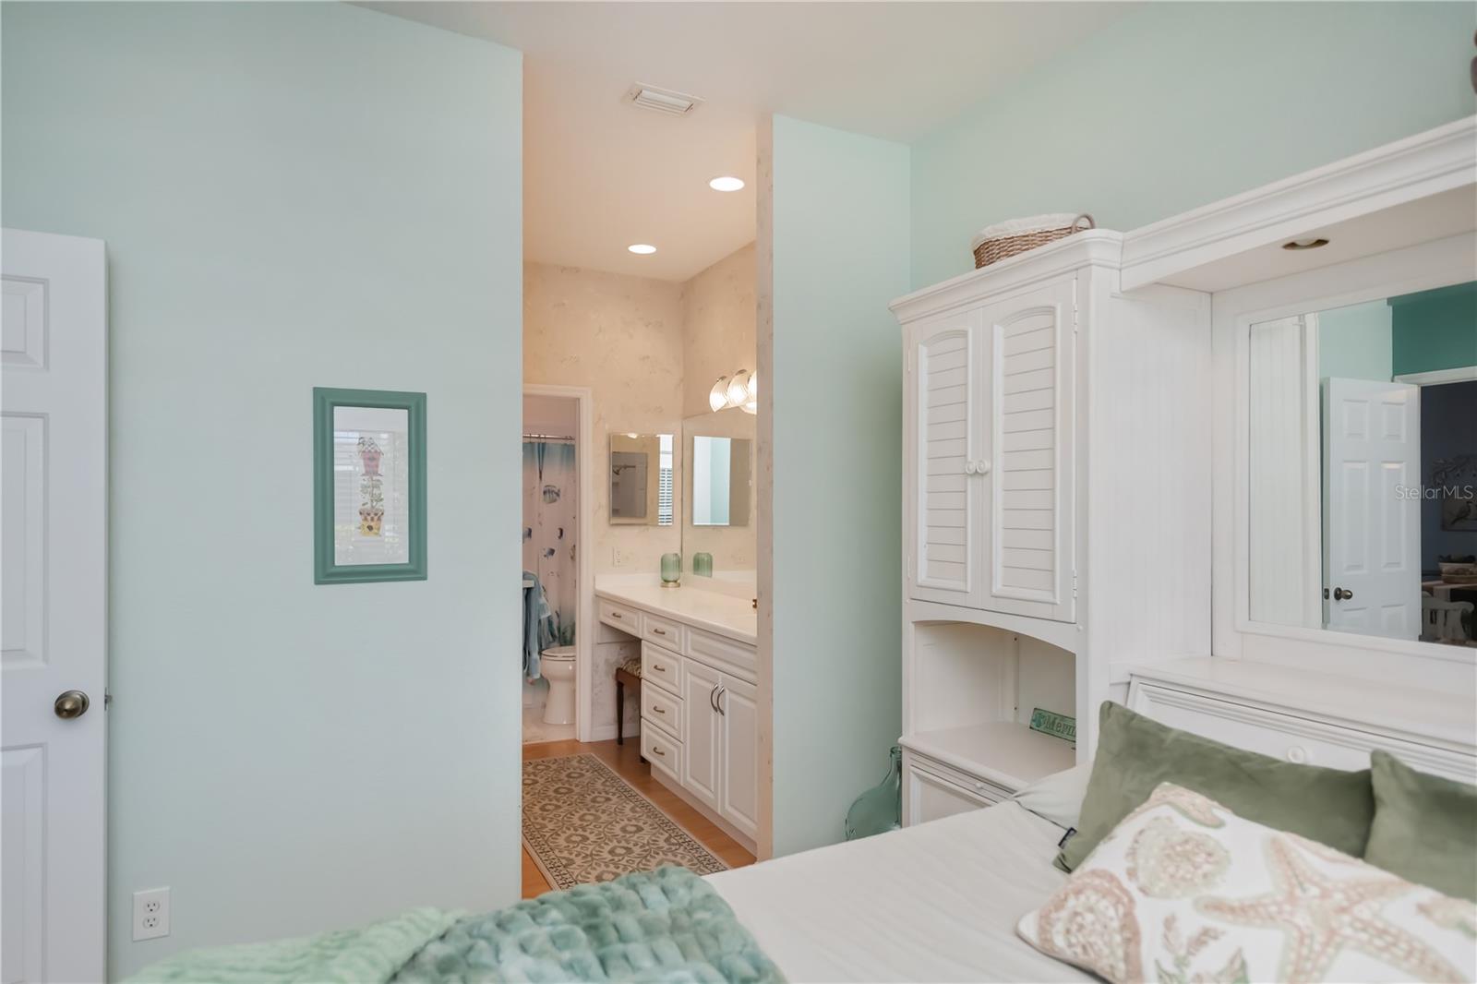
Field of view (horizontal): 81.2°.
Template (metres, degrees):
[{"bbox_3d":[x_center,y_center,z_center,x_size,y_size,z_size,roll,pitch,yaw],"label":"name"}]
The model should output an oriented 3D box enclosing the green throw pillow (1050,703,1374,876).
[{"bbox_3d":[0.726,0.528,1.366,0.130,0.330,0.470,28,-12,-24],"label":"green throw pillow"}]

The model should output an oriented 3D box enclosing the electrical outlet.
[{"bbox_3d":[-1.498,1.081,2.199,0.079,0.123,0.008,0,0,-27],"label":"electrical outlet"}]

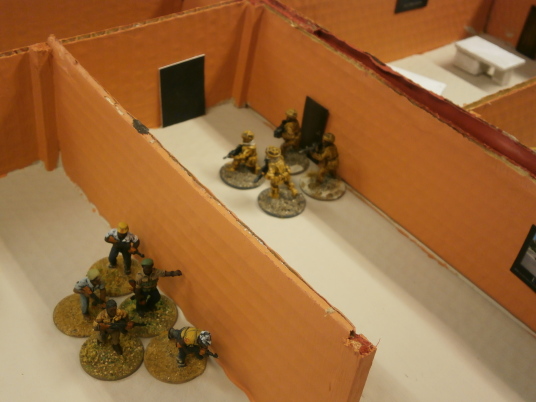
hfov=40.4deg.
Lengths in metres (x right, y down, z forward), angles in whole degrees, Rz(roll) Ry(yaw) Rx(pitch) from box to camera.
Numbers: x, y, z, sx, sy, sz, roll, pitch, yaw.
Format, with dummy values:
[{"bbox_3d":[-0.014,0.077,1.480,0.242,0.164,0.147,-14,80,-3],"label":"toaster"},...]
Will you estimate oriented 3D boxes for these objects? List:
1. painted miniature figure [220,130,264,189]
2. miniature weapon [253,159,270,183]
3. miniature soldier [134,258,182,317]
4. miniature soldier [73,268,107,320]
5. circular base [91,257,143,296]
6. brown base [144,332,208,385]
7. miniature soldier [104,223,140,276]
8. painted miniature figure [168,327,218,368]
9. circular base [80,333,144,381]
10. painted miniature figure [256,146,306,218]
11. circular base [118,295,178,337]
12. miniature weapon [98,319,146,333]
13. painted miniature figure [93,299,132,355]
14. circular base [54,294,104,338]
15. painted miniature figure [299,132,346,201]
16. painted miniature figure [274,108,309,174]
[{"bbox_3d":[-0.011,-0.024,0.375,0.025,0.027,0.025,-13,44,-23],"label":"painted miniature figure"},{"bbox_3d":[-0.003,-0.015,0.361,0.003,0.005,0.016,23,63,18],"label":"miniature weapon"},{"bbox_3d":[-0.047,0.036,0.303,0.020,0.023,0.013,5,37,-2],"label":"miniature soldier"},{"bbox_3d":[-0.071,0.038,0.292,0.012,0.025,0.013,-27,51,-34],"label":"miniature soldier"},{"bbox_3d":[-0.067,0.033,0.324,0.025,0.002,0.025,5,37,-3],"label":"circular base"},{"bbox_3d":[-0.037,0.062,0.290,0.025,0.002,0.025,7,37,0],"label":"brown base"},{"bbox_3d":[-0.062,0.020,0.312,0.016,0.028,0.010,-4,41,-14],"label":"miniature soldier"},{"bbox_3d":[-0.029,0.057,0.284,0.019,0.015,0.011,12,37,6],"label":"painted miniature figure"},{"bbox_3d":[-0.062,0.060,0.288,0.025,0.003,0.025,5,37,-3],"label":"circular base"},{"bbox_3d":[0.009,-0.011,0.371,0.025,0.029,0.025,32,44,29],"label":"painted miniature figure"},{"bbox_3d":[-0.050,0.047,0.304,0.025,0.002,0.025,5,40,-4],"label":"circular base"},{"bbox_3d":[-0.056,0.048,0.279,0.019,0.004,0.002,-2,37,-1],"label":"miniature weapon"},{"bbox_3d":[-0.058,0.049,0.279,0.017,0.027,0.011,-5,42,-15],"label":"painted miniature figure"},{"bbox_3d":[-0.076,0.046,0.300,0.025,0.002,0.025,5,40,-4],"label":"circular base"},{"bbox_3d":[0.030,-0.019,0.374,0.027,0.030,0.025,-13,44,-23],"label":"painted miniature figure"},{"bbox_3d":[0.012,-0.034,0.402,0.025,0.029,0.025,16,38,12],"label":"painted miniature figure"}]

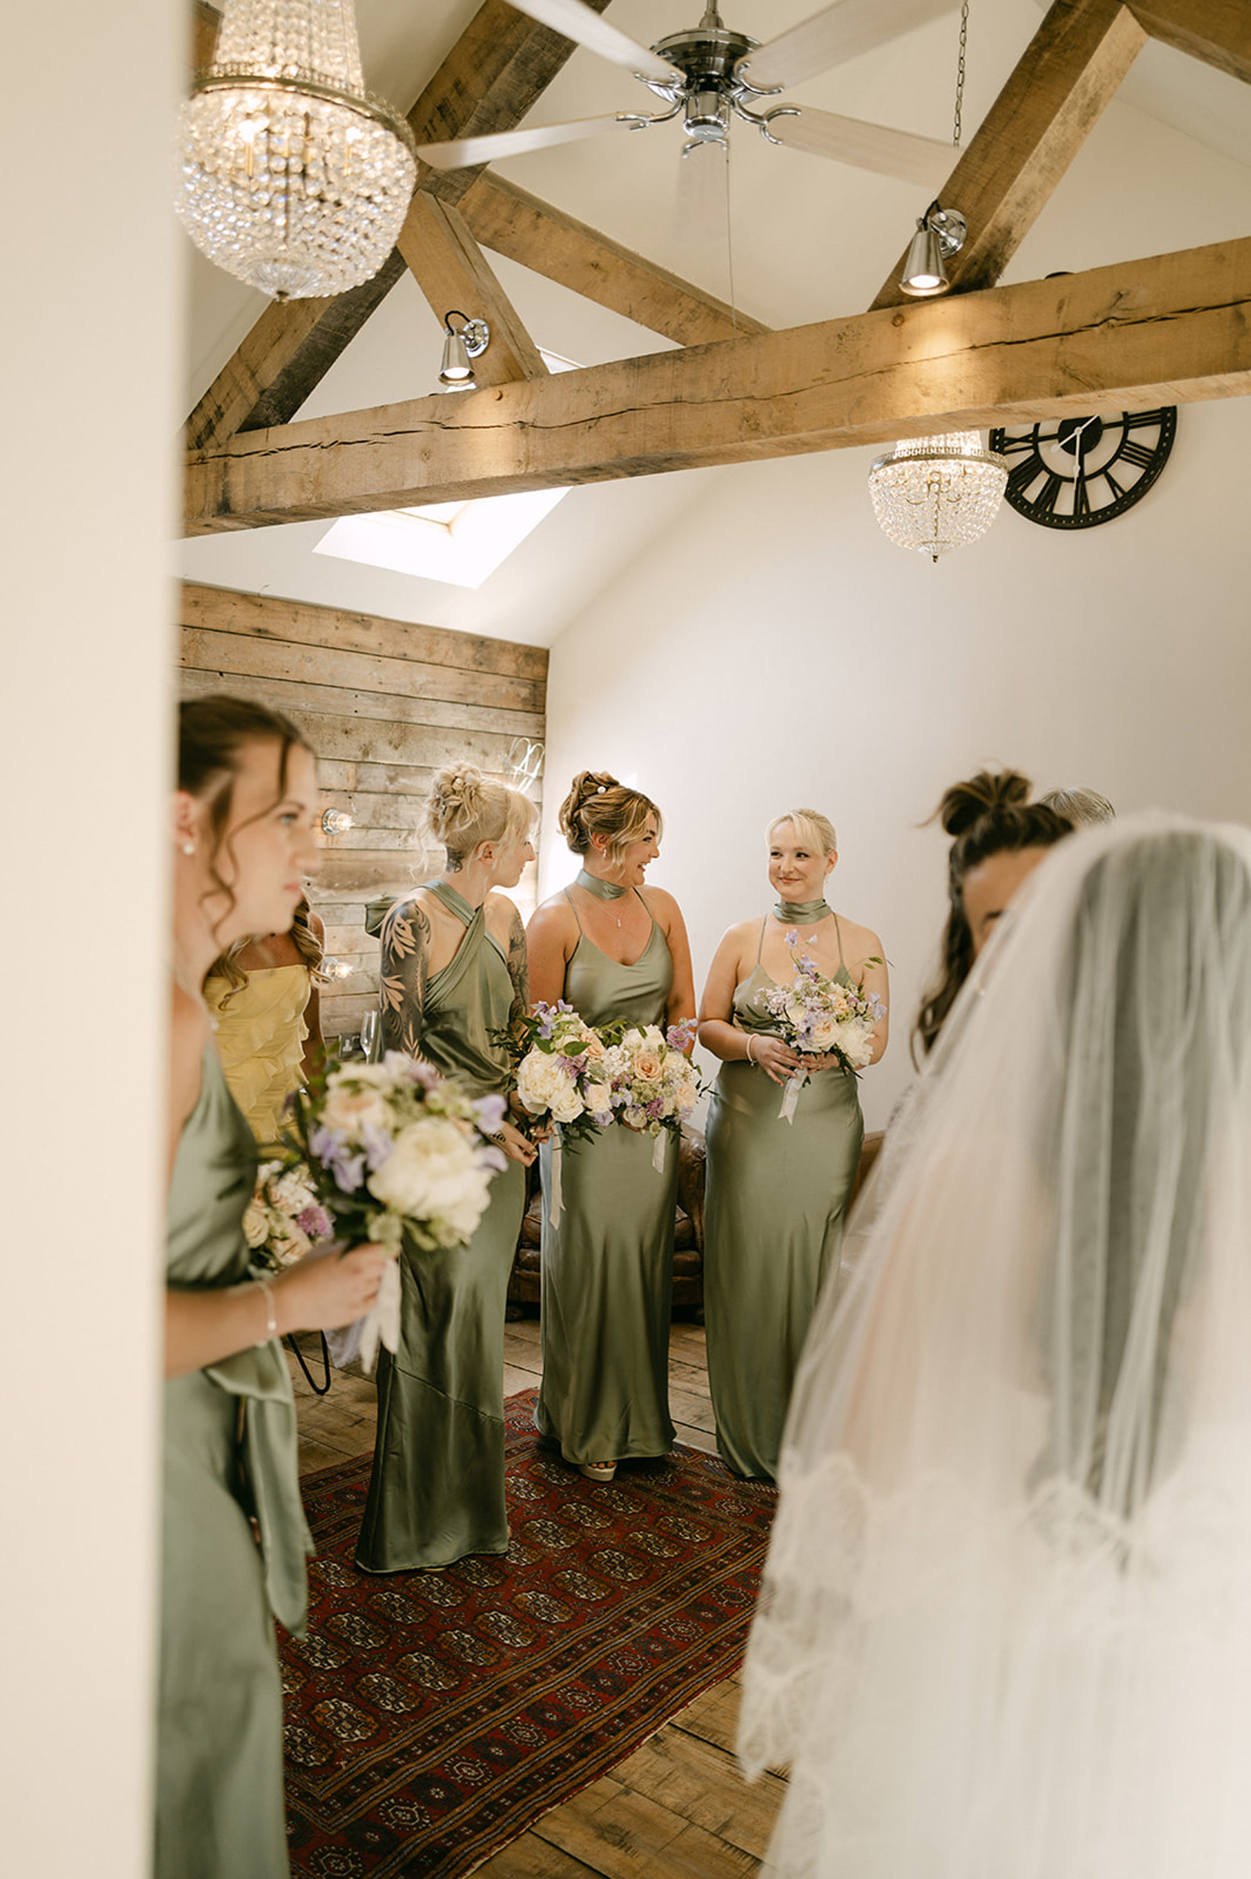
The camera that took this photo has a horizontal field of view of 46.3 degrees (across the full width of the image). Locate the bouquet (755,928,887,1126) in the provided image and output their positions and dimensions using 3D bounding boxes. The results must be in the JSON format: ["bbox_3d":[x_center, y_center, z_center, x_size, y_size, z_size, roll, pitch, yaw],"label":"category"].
[{"bbox_3d":[0.465,0.211,3.470,0.290,0.440,0.260,3,5,9],"label":"bouquet"}]

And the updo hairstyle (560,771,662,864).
[{"bbox_3d":[-0.039,-0.305,3.680,0.250,0.235,0.200,4,5,21],"label":"updo hairstyle"}]

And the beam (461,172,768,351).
[{"bbox_3d":[0.132,-1.897,4.376,0.150,0.110,1.820,-38,-20,32],"label":"beam"}]

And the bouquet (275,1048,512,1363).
[{"bbox_3d":[-0.233,0.270,1.470,0.215,0.300,0.200,0,5,-30],"label":"bouquet"}]

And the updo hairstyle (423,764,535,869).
[{"bbox_3d":[-0.319,-0.269,3.170,0.230,0.230,0.190,2,5,-12],"label":"updo hairstyle"}]

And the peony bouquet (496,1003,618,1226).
[{"bbox_3d":[-0.142,0.361,3.030,0.245,0.455,0.240,2,5,0],"label":"peony bouquet"}]

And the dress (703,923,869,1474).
[{"bbox_3d":[0.403,0.633,3.700,0.410,1.410,0.340,3,5,5],"label":"dress"}]

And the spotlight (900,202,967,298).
[{"bbox_3d":[0.579,-1.298,2.750,0.100,0.172,0.150,6,6,37],"label":"spotlight"}]

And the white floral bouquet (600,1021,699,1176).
[{"bbox_3d":[0.053,0.360,3.430,0.260,0.350,0.250,2,5,-6],"label":"white floral bouquet"}]

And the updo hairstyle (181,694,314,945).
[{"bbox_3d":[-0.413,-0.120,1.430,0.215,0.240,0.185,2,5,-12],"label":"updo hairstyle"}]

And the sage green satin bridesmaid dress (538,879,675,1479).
[{"bbox_3d":[-0.035,0.587,3.720,0.380,1.430,0.330,1,5,-19],"label":"sage green satin bridesmaid dress"}]

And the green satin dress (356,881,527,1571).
[{"bbox_3d":[-0.404,0.603,3.200,0.360,1.480,0.370,7,6,41],"label":"green satin dress"}]

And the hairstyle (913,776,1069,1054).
[{"bbox_3d":[0.443,-0.029,1.720,0.200,0.350,0.220,1,5,-21],"label":"hairstyle"}]

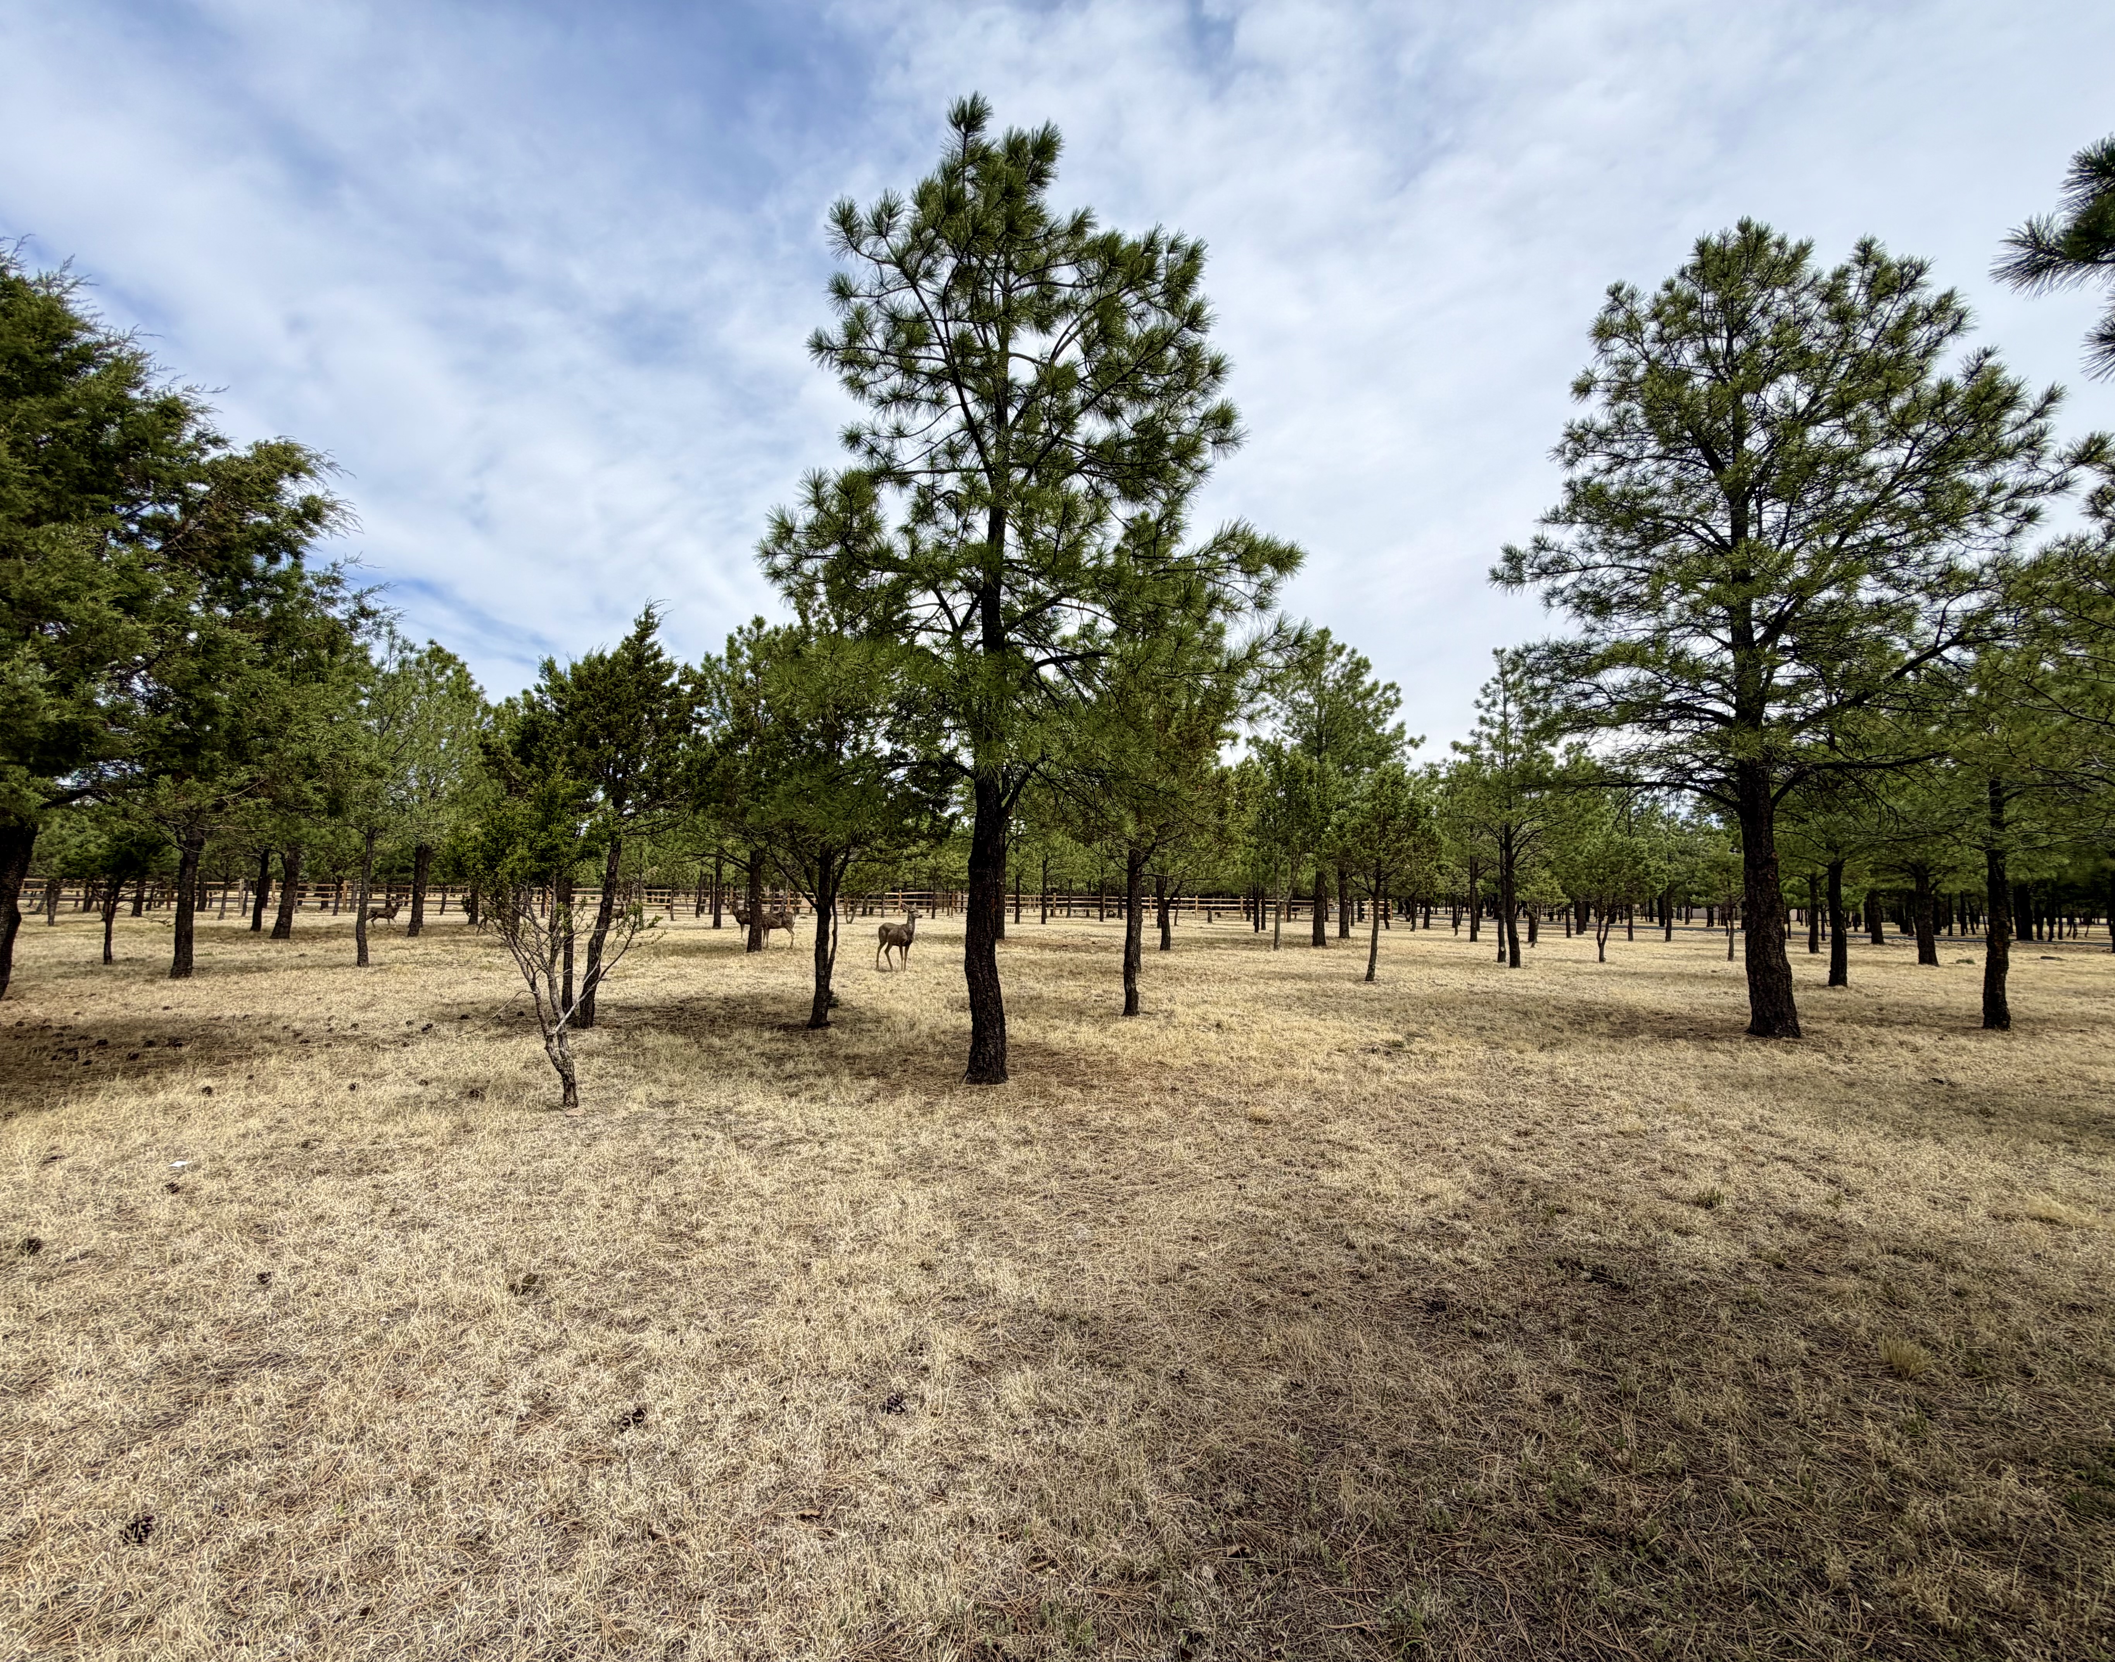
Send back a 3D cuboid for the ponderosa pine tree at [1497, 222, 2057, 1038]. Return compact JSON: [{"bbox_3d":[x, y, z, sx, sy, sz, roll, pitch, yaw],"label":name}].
[{"bbox_3d":[8.628,-2.680,11.139,5.500,10.252,5.500,-2,-5,38],"label":"ponderosa pine tree"}]

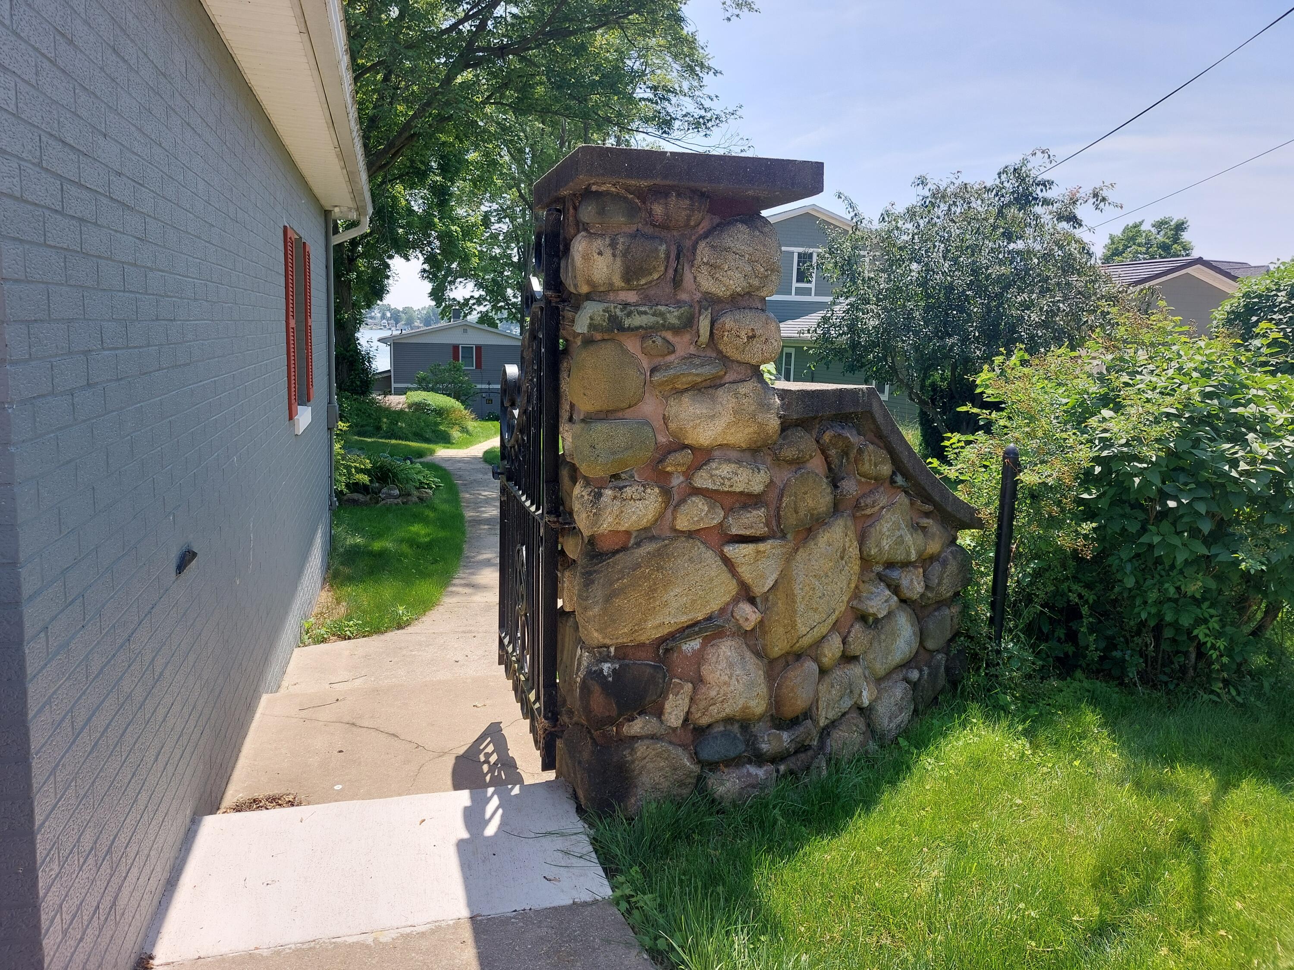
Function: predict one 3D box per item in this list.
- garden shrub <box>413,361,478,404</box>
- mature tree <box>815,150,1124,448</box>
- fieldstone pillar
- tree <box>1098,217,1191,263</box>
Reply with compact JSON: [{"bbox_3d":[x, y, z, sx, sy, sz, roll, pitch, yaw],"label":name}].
[{"bbox_3d":[-8.068,-3.979,35.890,2.677,1.935,2.515,-1,10,-13],"label":"garden shrub"},{"bbox_3d":[4.828,-2.519,13.244,4.792,4.563,4.563,5,11,19],"label":"mature tree"},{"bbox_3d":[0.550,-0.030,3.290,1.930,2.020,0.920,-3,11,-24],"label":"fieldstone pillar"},{"bbox_3d":[29.435,-11.067,53.776,6.400,9.800,6.400,7,11,27],"label":"tree"}]

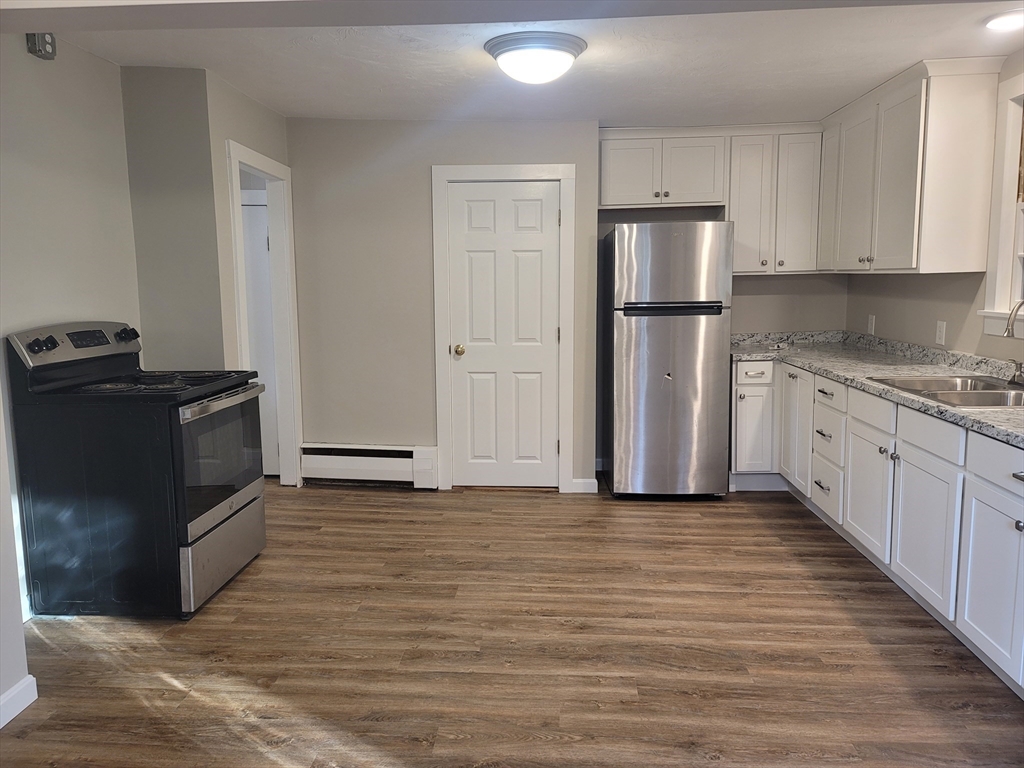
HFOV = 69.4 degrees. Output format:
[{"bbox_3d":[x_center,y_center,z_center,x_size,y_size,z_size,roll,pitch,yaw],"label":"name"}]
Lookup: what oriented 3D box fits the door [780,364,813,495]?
[{"bbox_3d":[1.725,0.258,4.460,0.035,0.710,0.617,0,7,4],"label":"door"}]

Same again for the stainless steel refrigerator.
[{"bbox_3d":[1.022,-0.163,4.974,0.730,1.735,0.730,0,7,4],"label":"stainless steel refrigerator"}]

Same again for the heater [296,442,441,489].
[{"bbox_3d":[-0.955,0.562,4.994,0.923,0.295,0.075,0,7,4],"label":"heater"}]

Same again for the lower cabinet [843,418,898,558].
[{"bbox_3d":[1.937,0.478,3.395,0.598,0.545,0.528,0,7,4],"label":"lower cabinet"}]

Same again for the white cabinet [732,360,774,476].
[{"bbox_3d":[1.587,0.186,5.078,0.265,0.735,0.610,0,7,4],"label":"white cabinet"}]

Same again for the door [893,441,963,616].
[{"bbox_3d":[1.611,0.543,2.867,0.040,0.550,0.500,0,8,4],"label":"door"}]

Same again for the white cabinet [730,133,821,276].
[{"bbox_3d":[1.739,-1.197,5.037,0.590,0.915,0.330,0,7,4],"label":"white cabinet"}]

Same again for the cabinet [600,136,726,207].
[{"bbox_3d":[1.011,-1.419,5.057,0.835,0.465,0.330,0,7,4],"label":"cabinet"}]

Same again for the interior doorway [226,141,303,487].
[{"bbox_3d":[-1.522,-0.294,4.555,0.135,2.160,0.903,0,7,4],"label":"interior doorway"}]

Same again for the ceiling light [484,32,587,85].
[{"bbox_3d":[0.102,-1.363,3.185,0.440,0.160,0.440,0,7,4],"label":"ceiling light"}]

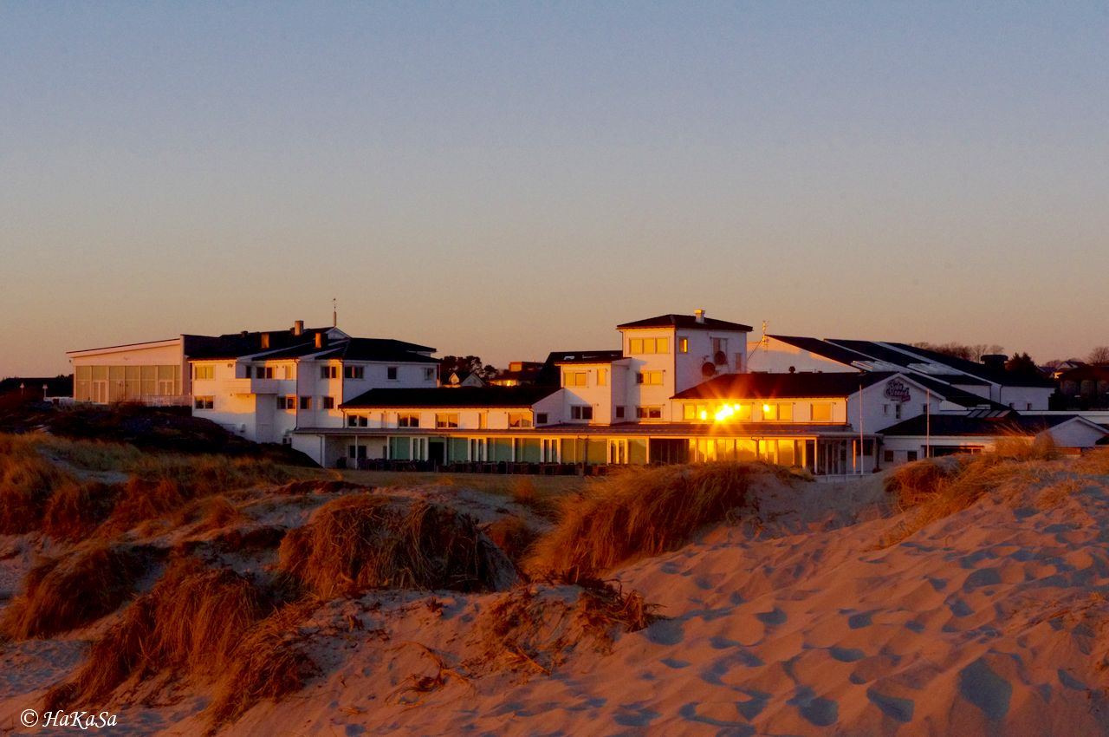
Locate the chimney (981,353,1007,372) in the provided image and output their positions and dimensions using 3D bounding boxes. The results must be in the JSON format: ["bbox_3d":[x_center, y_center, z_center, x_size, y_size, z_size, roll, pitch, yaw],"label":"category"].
[{"bbox_3d":[46.647,-0.516,235.067,2.750,2.000,2.700,0,-1,0],"label":"chimney"}]

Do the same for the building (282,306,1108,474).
[{"bbox_3d":[8.500,2.069,199.002,77.000,13.500,22.000,-1,-2,40],"label":"building"}]

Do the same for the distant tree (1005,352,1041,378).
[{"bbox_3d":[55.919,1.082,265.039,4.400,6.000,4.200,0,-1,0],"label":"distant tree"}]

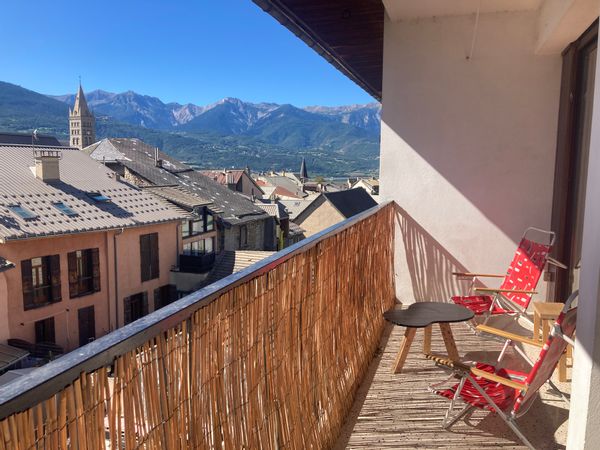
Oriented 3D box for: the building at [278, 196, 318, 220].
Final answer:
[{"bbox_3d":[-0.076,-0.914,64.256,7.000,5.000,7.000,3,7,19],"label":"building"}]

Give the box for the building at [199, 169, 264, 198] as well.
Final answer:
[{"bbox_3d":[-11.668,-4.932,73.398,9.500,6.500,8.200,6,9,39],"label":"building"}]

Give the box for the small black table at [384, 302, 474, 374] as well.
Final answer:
[{"bbox_3d":[0.859,0.776,3.321,0.645,0.352,0.459,-4,8,-32],"label":"small black table"}]

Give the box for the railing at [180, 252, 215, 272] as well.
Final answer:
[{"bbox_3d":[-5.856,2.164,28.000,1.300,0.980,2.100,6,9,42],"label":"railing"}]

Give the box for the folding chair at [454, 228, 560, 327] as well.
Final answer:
[{"bbox_3d":[1.693,0.445,4.087,0.625,0.838,0.605,1,7,3],"label":"folding chair"}]

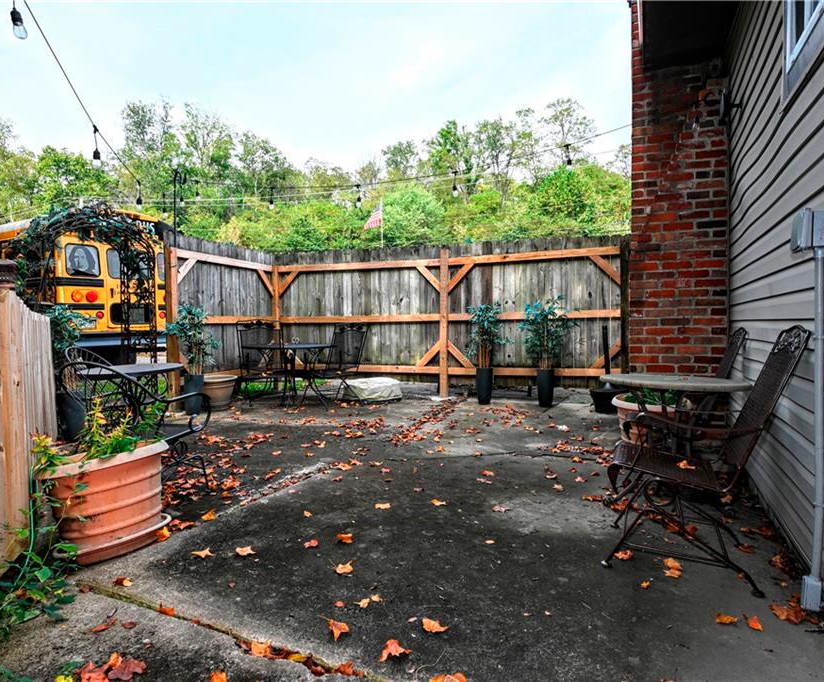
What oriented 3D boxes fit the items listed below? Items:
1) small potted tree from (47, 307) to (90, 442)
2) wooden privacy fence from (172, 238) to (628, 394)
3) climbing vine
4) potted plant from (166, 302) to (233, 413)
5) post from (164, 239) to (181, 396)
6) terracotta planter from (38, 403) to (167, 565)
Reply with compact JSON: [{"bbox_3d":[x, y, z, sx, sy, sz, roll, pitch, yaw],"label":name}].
[{"bbox_3d":[-2.969,0.263,4.733,0.500,1.180,0.500,-2,3,-30],"label":"small potted tree"},{"bbox_3d":[-0.158,-0.215,6.417,5.000,1.980,1.900,1,2,21],"label":"wooden privacy fence"},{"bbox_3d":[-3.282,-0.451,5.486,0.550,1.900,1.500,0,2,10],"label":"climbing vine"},{"bbox_3d":[-2.379,0.199,5.912,0.570,1.220,0.570,-2,3,-30],"label":"potted plant"},{"bbox_3d":[-2.791,-0.149,6.298,0.098,1.900,0.098,-1,2,-21],"label":"post"},{"bbox_3d":[-1.418,0.582,2.544,0.560,0.650,0.560,-2,3,-30],"label":"terracotta planter"}]

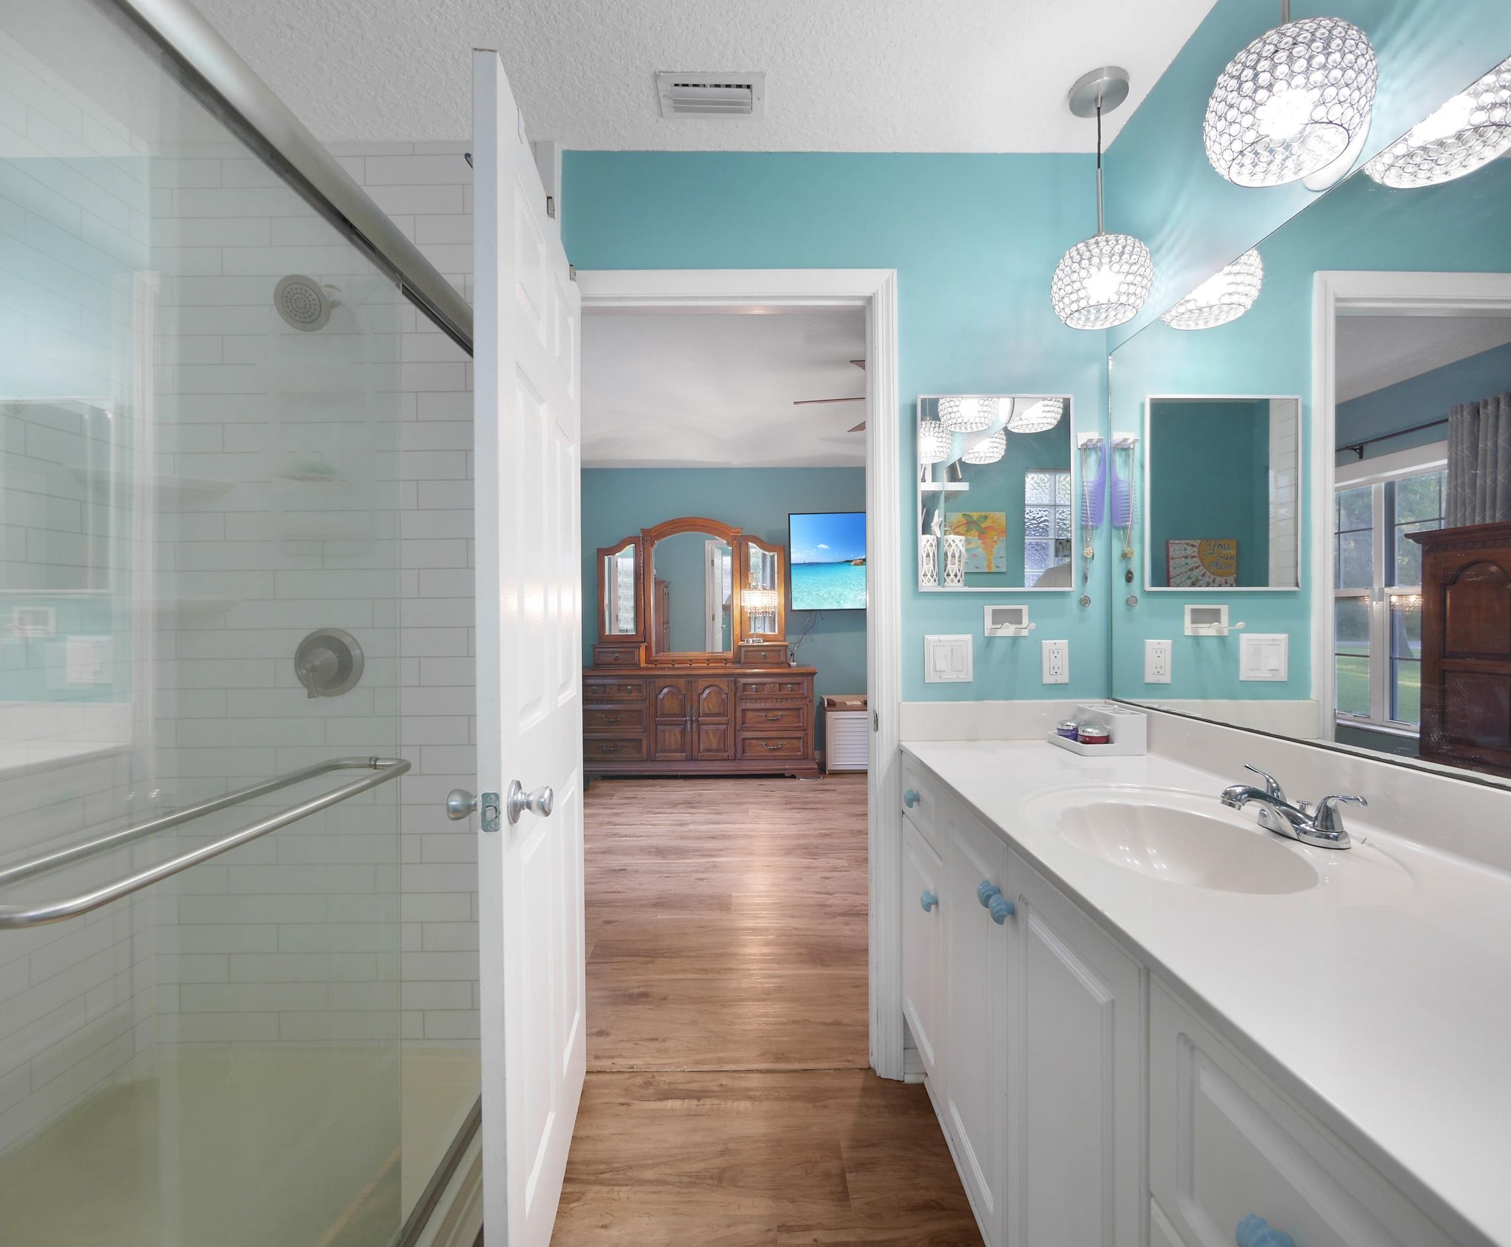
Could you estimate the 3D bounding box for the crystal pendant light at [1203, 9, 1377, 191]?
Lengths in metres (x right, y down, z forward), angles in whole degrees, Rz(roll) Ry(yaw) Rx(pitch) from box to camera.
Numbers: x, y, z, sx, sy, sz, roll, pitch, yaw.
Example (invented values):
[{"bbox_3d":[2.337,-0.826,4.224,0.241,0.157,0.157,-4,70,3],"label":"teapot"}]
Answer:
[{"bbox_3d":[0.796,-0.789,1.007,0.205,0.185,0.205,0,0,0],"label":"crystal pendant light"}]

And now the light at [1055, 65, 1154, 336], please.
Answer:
[{"bbox_3d":[0.793,-0.970,1.546,0.205,0.533,0.205,0,0,0],"label":"light"}]

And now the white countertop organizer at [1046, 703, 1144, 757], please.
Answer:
[{"bbox_3d":[0.843,0.265,1.670,0.154,0.095,0.177,0,0,0],"label":"white countertop organizer"}]

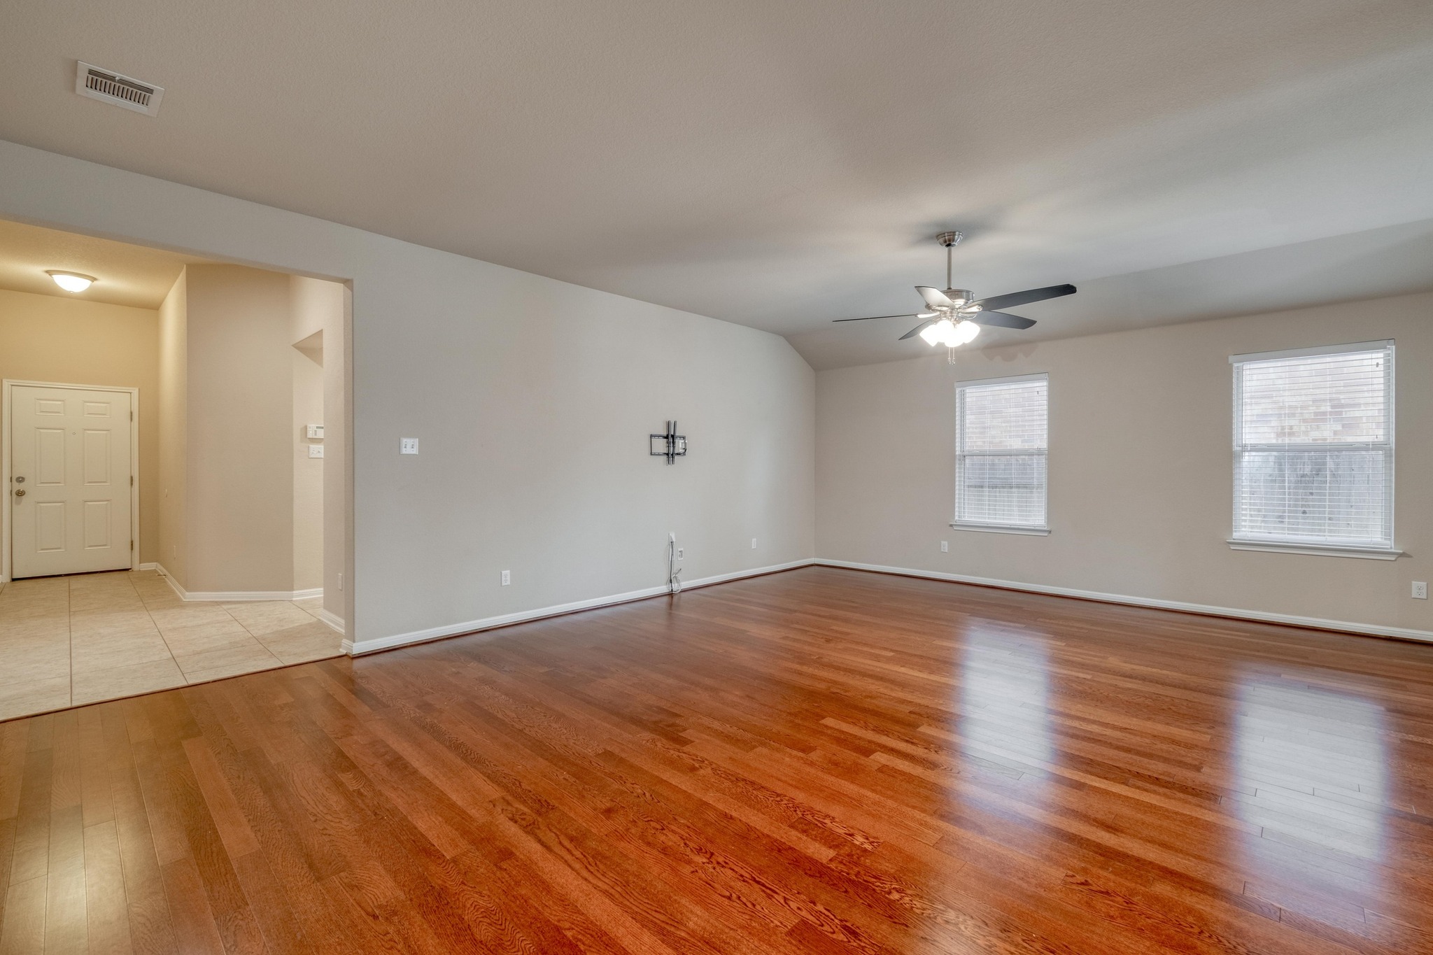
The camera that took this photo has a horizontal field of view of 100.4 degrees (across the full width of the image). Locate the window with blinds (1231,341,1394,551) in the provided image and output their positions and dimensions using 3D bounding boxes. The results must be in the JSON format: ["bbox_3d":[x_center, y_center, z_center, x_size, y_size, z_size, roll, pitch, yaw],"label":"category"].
[{"bbox_3d":[4.448,-0.228,4.497,0.873,1.465,0.100,1,1,44],"label":"window with blinds"}]

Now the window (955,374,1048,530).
[{"bbox_3d":[2.873,-0.254,6.034,0.891,1.486,0.100,1,1,44],"label":"window"}]

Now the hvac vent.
[{"bbox_3d":[-2.450,-1.578,2.453,0.290,0.022,0.241,1,1,44],"label":"hvac vent"}]

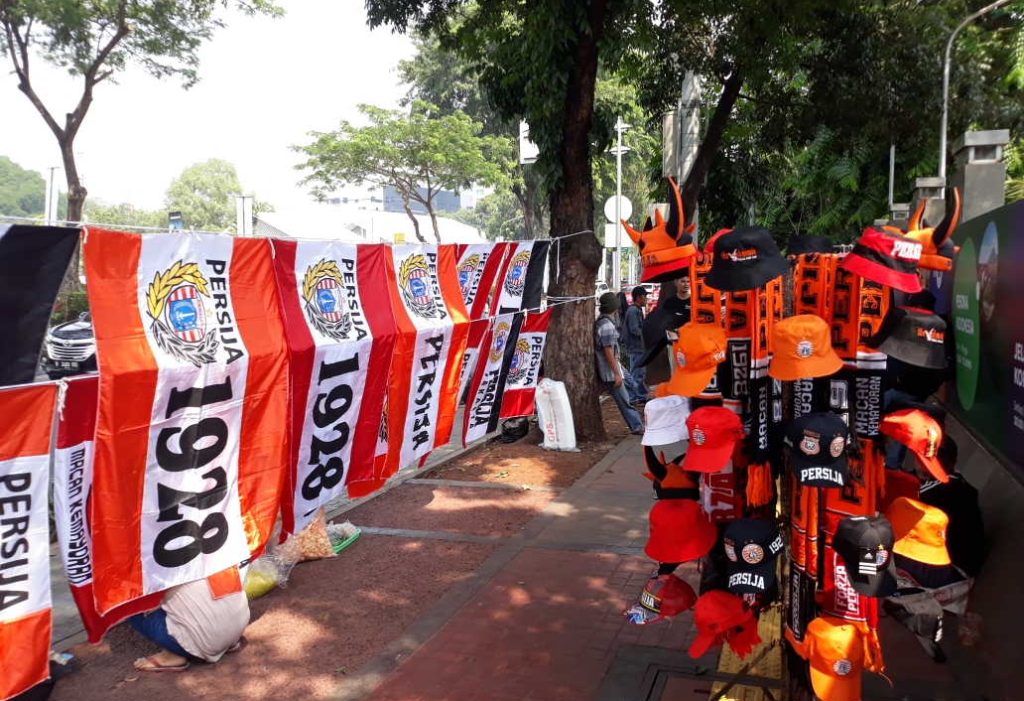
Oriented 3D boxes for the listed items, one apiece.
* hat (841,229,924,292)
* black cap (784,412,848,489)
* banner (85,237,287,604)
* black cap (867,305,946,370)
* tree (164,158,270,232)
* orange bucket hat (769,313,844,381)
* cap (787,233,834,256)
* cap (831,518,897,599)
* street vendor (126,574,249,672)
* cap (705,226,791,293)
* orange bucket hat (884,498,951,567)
[{"bbox_3d":[1.269,-0.313,2.750,0.270,0.160,0.280,-3,20,-30],"label":"hat"},{"bbox_3d":[0.991,0.308,2.570,0.178,0.160,0.262,5,29,12],"label":"black cap"},{"bbox_3d":[-1.320,0.235,3.410,0.180,1.480,1.050,1,5,21],"label":"banner"},{"bbox_3d":[1.396,-0.044,2.820,0.280,0.170,0.280,3,18,-1],"label":"black cap"},{"bbox_3d":[-20.227,-8.084,54.000,7.000,10.400,7.000,1,5,20],"label":"tree"},{"bbox_3d":[0.977,-0.012,2.660,0.250,0.170,0.250,1,19,14],"label":"orange bucket hat"},{"bbox_3d":[1.131,-0.367,3.030,0.220,0.155,0.250,1,-8,22],"label":"cap"},{"bbox_3d":[1.157,0.679,2.620,0.190,0.160,0.260,-2,35,-14],"label":"cap"},{"bbox_3d":[-1.480,0.980,3.620,0.620,0.770,0.460,2,5,28],"label":"street vendor"},{"bbox_3d":[0.761,-0.300,2.580,0.275,0.165,0.285,-6,15,33],"label":"cap"},{"bbox_3d":[1.453,0.651,2.870,0.250,0.170,0.260,-4,20,-38],"label":"orange bucket hat"}]

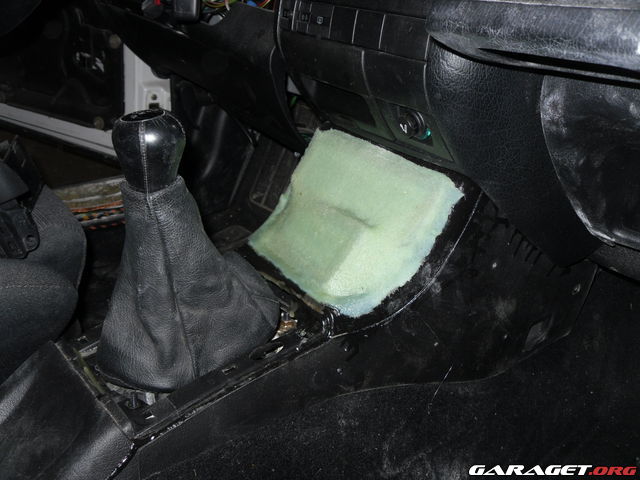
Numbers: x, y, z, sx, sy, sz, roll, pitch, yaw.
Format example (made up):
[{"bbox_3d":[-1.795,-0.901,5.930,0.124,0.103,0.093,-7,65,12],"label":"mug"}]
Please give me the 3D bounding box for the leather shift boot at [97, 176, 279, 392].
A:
[{"bbox_3d":[-0.111,0.018,0.519,0.157,0.145,0.120,-22,34,-34],"label":"leather shift boot"}]

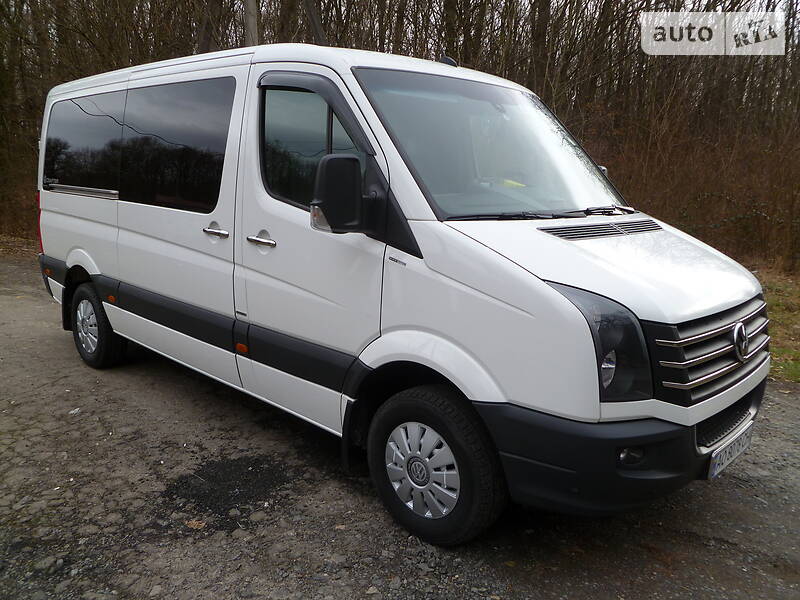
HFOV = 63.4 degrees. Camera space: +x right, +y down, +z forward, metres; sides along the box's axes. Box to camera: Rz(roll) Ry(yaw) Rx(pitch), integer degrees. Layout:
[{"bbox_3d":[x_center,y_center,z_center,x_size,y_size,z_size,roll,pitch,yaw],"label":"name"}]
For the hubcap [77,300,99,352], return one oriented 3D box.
[{"bbox_3d":[-2.556,0.220,5.309,0.435,0.435,0.070,11,15,42],"label":"hubcap"}]

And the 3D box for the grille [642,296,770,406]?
[{"bbox_3d":[1.380,0.181,2.828,0.240,0.340,1.240,13,16,42],"label":"grille"}]

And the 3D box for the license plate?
[{"bbox_3d":[1.458,0.647,2.832,0.020,0.112,0.520,13,16,42],"label":"license plate"}]

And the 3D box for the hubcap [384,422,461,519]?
[{"bbox_3d":[0.098,0.750,2.856,0.435,0.435,0.070,11,15,42],"label":"hubcap"}]

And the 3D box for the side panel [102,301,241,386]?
[{"bbox_3d":[-1.581,0.270,4.362,1.800,0.220,0.060,13,16,42],"label":"side panel"}]

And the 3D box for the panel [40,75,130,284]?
[{"bbox_3d":[-2.572,-0.984,5.195,1.740,1.430,0.220,13,16,42],"label":"panel"}]

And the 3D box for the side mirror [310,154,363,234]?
[{"bbox_3d":[-0.243,-0.438,2.721,0.165,0.340,0.210,13,16,42],"label":"side mirror"}]

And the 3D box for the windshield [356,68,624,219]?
[{"bbox_3d":[0.578,-0.814,3.427,1.750,0.200,1.120,-10,60,-46],"label":"windshield"}]

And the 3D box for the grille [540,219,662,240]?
[{"bbox_3d":[1.021,-0.337,3.083,1.180,0.050,0.160,-10,39,-46],"label":"grille"}]

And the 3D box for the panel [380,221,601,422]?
[{"bbox_3d":[0.346,0.048,2.600,1.000,0.680,0.255,13,16,42],"label":"panel"}]

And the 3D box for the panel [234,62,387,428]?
[{"bbox_3d":[-0.470,-0.298,3.305,1.300,1.845,0.230,13,16,42],"label":"panel"}]

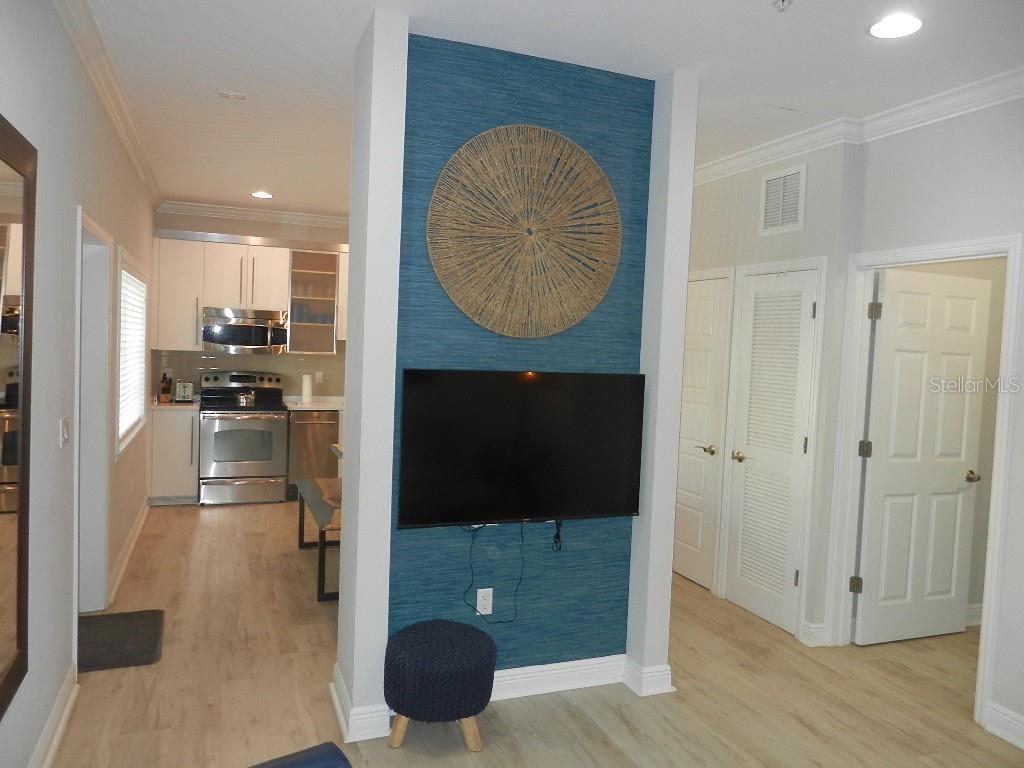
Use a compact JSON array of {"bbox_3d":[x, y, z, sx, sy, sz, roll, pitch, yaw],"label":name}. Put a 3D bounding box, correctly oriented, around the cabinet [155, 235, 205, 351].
[{"bbox_3d":[-3.094,-0.811,6.899,0.410,1.000,0.350,1,4,-22],"label":"cabinet"}]

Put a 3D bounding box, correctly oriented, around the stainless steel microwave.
[{"bbox_3d":[-2.554,-0.505,7.101,0.755,0.410,0.400,1,4,-22],"label":"stainless steel microwave"}]

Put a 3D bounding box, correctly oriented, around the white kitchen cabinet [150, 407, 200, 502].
[{"bbox_3d":[-3.087,0.629,6.823,0.395,0.890,0.600,1,3,-21],"label":"white kitchen cabinet"}]

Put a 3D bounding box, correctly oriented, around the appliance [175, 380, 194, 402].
[{"bbox_3d":[-3.011,0.071,6.812,0.155,0.190,0.270,1,3,-21],"label":"appliance"}]

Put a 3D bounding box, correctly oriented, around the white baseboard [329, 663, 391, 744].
[{"bbox_3d":[-0.655,1.312,3.138,0.179,0.136,0.513,1,3,-21],"label":"white baseboard"}]

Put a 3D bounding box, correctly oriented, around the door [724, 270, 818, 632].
[{"bbox_3d":[1.532,0.381,4.369,0.045,2.035,0.615,1,4,-22],"label":"door"}]

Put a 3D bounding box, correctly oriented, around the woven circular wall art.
[{"bbox_3d":[0.072,-0.644,3.159,0.900,0.900,0.030,1,4,-22],"label":"woven circular wall art"}]

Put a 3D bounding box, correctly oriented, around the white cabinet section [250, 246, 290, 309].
[{"bbox_3d":[-2.390,-1.016,7.227,0.375,0.604,0.340,1,3,-22],"label":"white cabinet section"}]

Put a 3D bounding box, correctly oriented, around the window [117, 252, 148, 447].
[{"bbox_3d":[-2.730,-0.267,5.315,0.080,1.250,1.950,1,4,-22],"label":"window"}]

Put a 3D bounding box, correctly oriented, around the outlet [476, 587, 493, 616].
[{"bbox_3d":[-0.118,0.950,3.224,0.072,0.116,0.010,1,3,-21],"label":"outlet"}]

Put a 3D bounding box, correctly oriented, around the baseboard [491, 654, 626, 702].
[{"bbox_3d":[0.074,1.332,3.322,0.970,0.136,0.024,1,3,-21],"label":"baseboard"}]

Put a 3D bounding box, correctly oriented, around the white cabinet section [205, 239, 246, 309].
[{"bbox_3d":[-2.739,-1.022,7.088,0.377,0.606,0.340,1,3,-22],"label":"white cabinet section"}]

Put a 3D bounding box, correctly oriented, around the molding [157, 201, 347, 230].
[{"bbox_3d":[-2.493,-1.661,7.278,1.820,0.110,0.090,1,4,-22],"label":"molding"}]

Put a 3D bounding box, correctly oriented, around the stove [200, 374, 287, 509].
[{"bbox_3d":[-2.537,0.493,7.008,0.757,1.190,0.690,1,4,-22],"label":"stove"}]

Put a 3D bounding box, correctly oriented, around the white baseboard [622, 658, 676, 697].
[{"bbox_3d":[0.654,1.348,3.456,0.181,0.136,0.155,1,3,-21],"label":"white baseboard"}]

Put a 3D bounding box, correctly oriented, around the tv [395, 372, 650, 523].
[{"bbox_3d":[0.065,0.272,3.193,1.120,0.650,0.060,1,4,-22],"label":"tv"}]

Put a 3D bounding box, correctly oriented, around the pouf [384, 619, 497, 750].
[{"bbox_3d":[-0.281,1.180,2.882,0.430,0.460,0.430,1,3,-21],"label":"pouf"}]

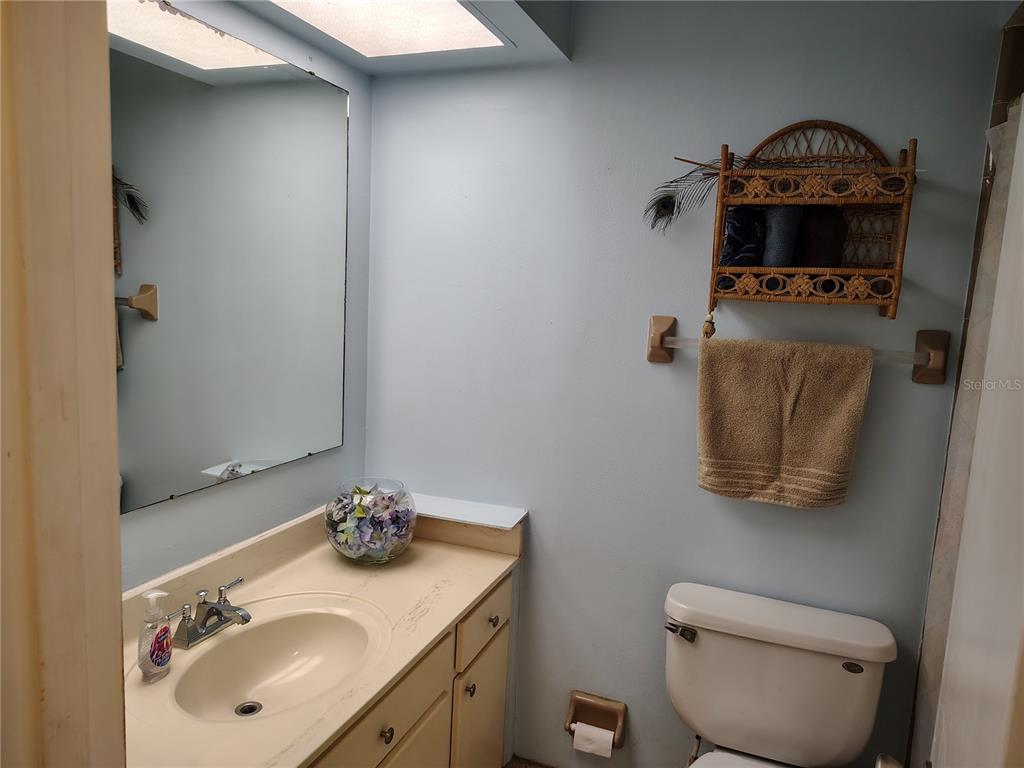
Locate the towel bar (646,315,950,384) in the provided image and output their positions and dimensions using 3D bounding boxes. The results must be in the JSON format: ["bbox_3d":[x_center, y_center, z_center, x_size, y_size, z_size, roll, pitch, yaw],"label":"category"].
[{"bbox_3d":[0.695,-0.087,1.781,0.716,0.124,0.089,5,8,21],"label":"towel bar"}]

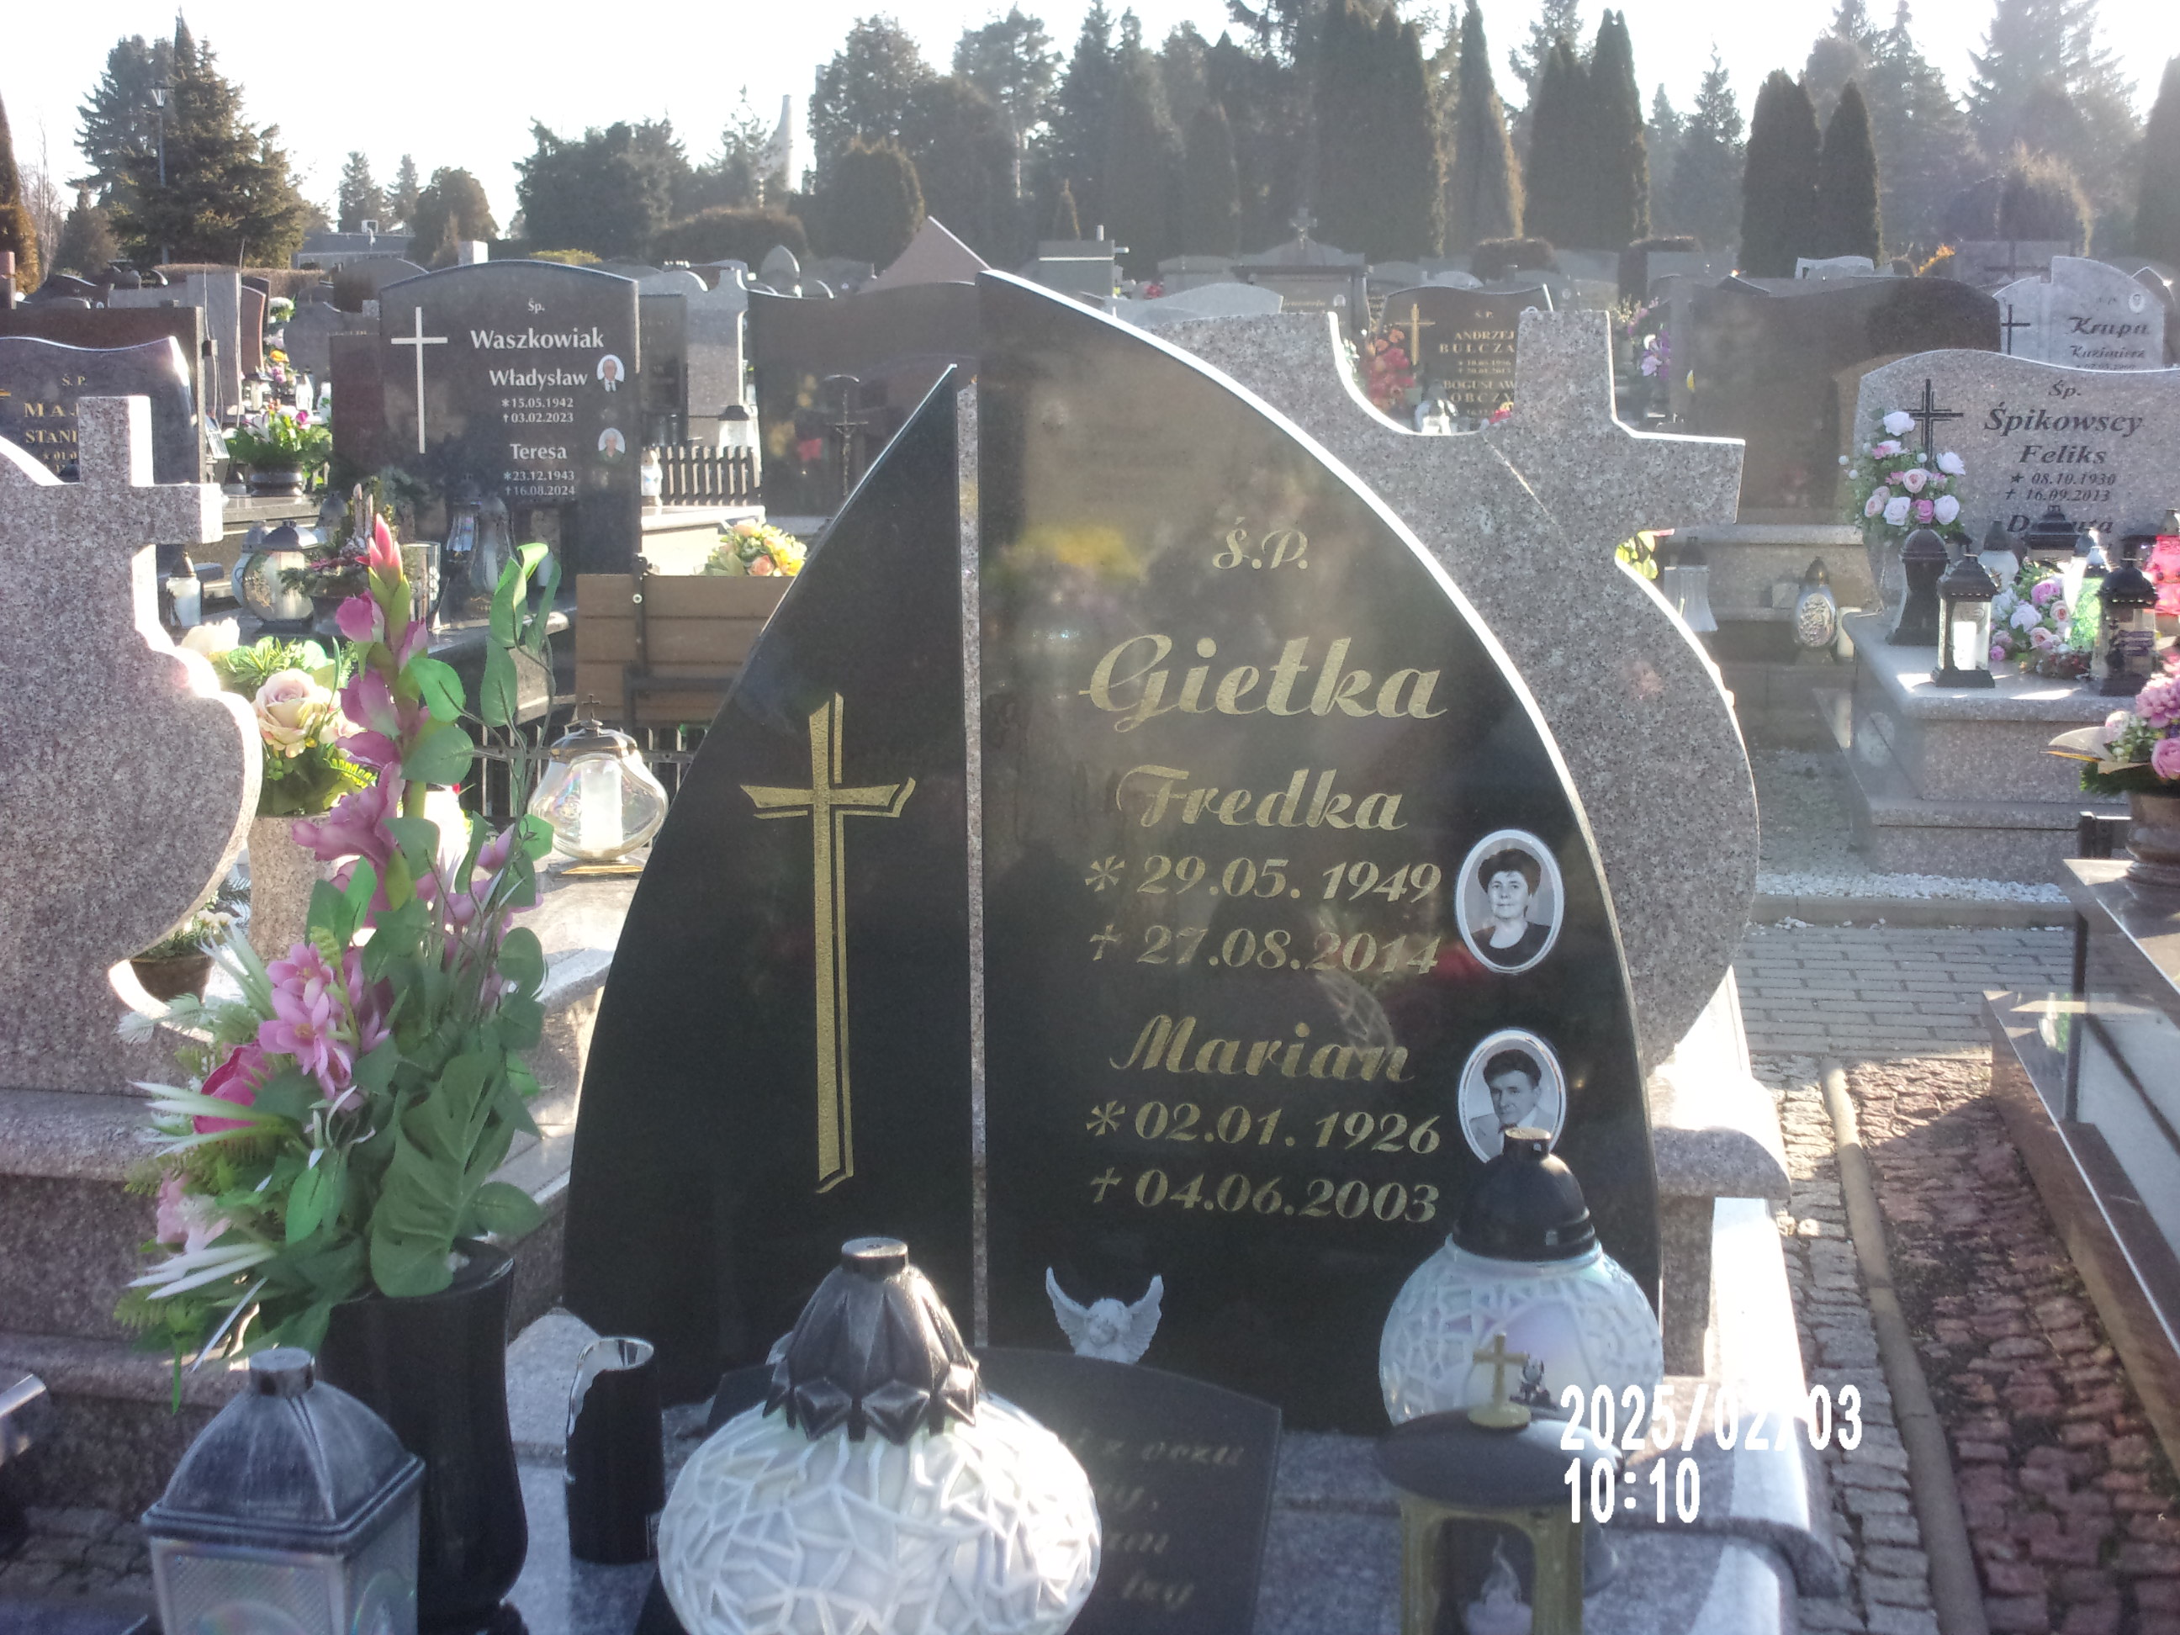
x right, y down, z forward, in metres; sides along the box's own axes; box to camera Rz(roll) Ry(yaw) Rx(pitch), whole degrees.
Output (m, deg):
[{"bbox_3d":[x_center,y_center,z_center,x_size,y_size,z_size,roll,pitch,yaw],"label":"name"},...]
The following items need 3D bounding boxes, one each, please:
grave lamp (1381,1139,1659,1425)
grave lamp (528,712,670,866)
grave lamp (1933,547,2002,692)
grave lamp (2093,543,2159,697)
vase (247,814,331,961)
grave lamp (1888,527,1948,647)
[{"bbox_3d":[0.338,0.417,2.593,0.222,0.348,0.222,0,9,0],"label":"grave lamp"},{"bbox_3d":[-0.833,-0.050,5.629,0.238,0.267,0.215,-2,9,-12],"label":"grave lamp"},{"bbox_3d":[2.146,-0.489,8.144,0.147,0.327,0.147,1,9,9],"label":"grave lamp"},{"bbox_3d":[2.485,-0.468,7.973,0.162,0.345,0.162,1,9,9],"label":"grave lamp"},{"bbox_3d":[-1.136,0.122,4.731,0.132,0.245,0.132,1,9,9],"label":"vase"},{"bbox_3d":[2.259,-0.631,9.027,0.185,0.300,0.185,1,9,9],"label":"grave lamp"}]

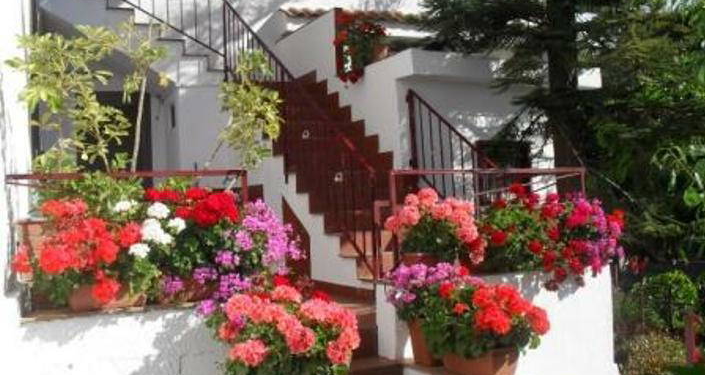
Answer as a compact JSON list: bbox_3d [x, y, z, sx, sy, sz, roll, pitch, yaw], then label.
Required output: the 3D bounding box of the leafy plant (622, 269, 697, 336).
[{"bbox_3d":[2.749,1.018,6.400,0.546,0.555,0.546,-1,-6,-20],"label":"leafy plant"}]

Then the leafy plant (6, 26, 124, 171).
[{"bbox_3d":[-1.579,-0.443,3.950,0.596,0.856,0.537,-1,-6,-20],"label":"leafy plant"}]

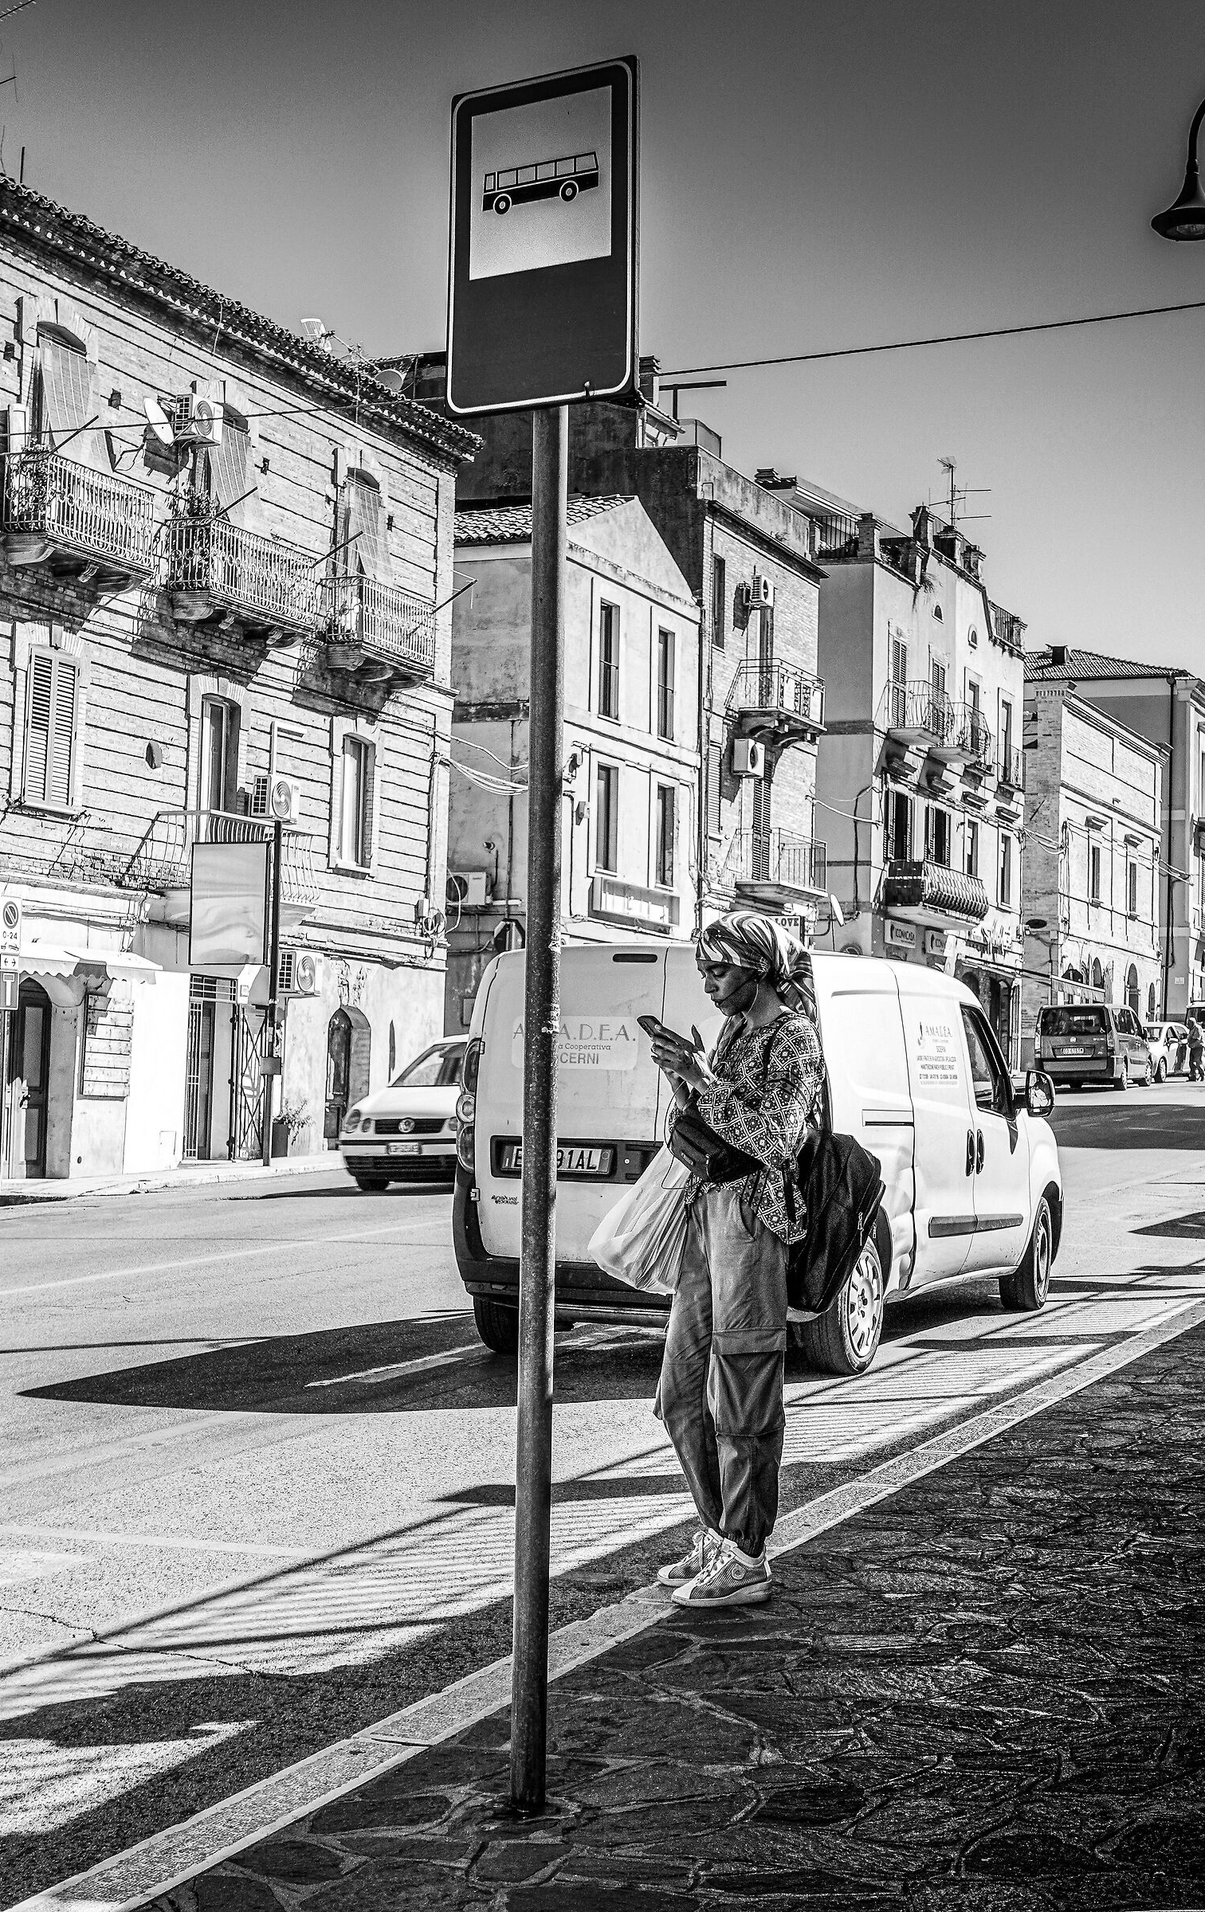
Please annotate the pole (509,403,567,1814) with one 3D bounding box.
[{"bbox_3d":[-0.110,0.172,5.048,0.061,2.660,0.061,1,-4,0],"label":"pole"}]

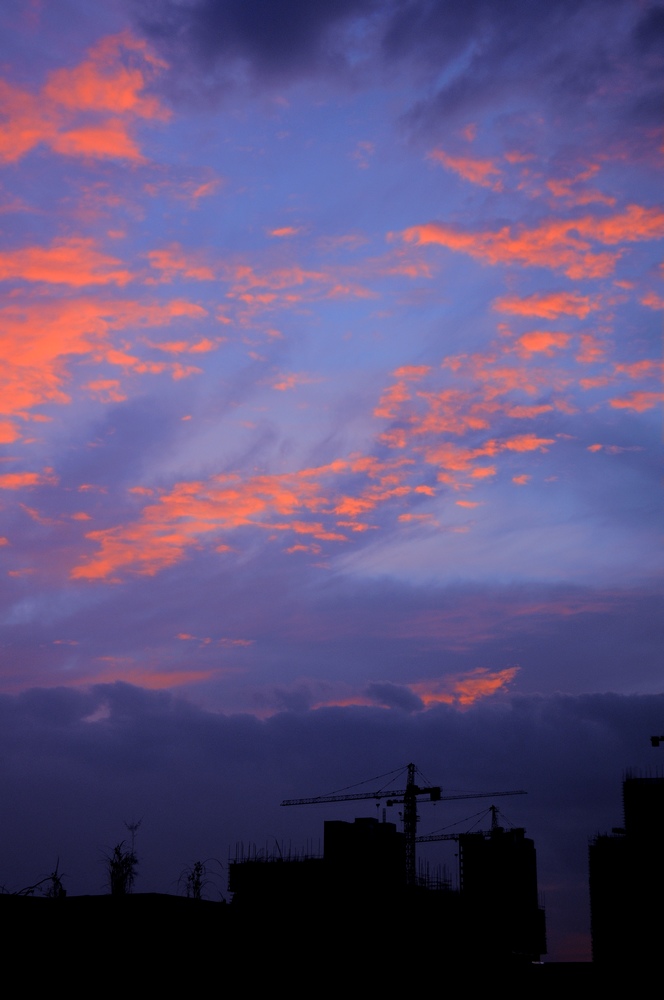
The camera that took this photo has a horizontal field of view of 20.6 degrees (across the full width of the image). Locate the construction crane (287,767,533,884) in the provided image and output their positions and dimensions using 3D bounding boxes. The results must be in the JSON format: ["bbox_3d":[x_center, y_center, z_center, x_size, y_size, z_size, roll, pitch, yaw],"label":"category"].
[{"bbox_3d":[16.091,78.256,430.000,59.732,29.677,5.000,-7,-16,24],"label":"construction crane"}]

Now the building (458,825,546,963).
[{"bbox_3d":[40.521,94.182,435.000,19.655,32.134,18.000,-2,-15,6],"label":"building"}]

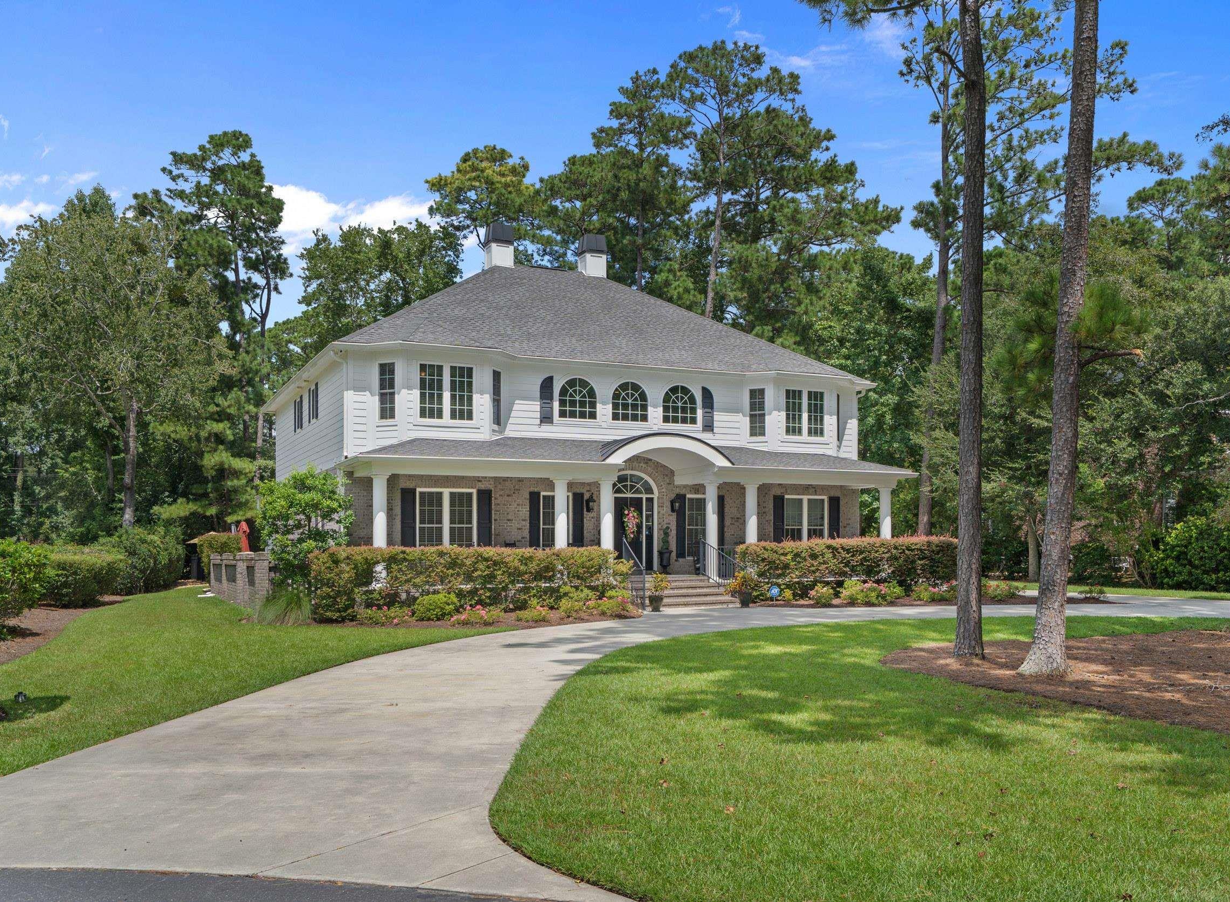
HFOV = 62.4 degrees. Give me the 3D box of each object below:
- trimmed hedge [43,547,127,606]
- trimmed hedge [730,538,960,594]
[{"bbox_3d":[-14.050,3.340,27.000,1.800,1.430,2.600,1,-3,-15],"label":"trimmed hedge"},{"bbox_3d":[6.450,3.170,27.500,7.100,1.520,1.150,1,-3,-24],"label":"trimmed hedge"}]

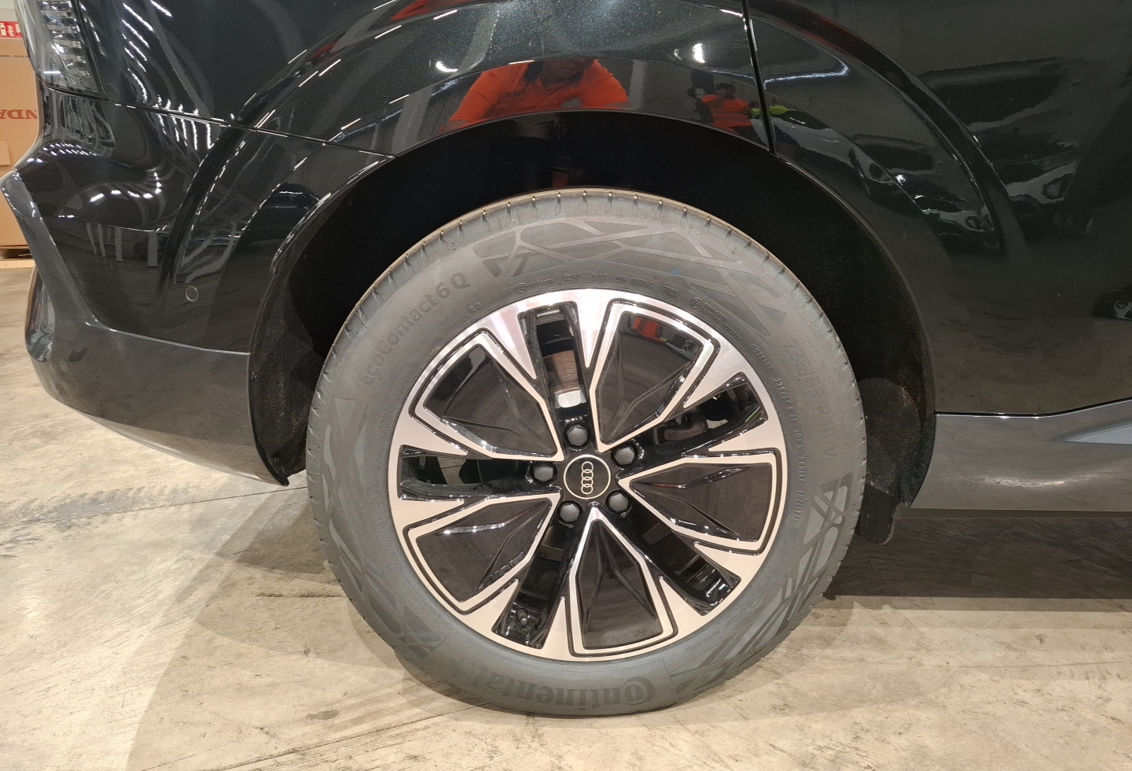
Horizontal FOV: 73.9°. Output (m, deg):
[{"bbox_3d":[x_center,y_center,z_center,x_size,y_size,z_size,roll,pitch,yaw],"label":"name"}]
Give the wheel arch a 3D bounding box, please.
[{"bbox_3d":[0.036,-0.084,0.965,0.820,0.490,0.220,0,15,-1],"label":"wheel arch"}]

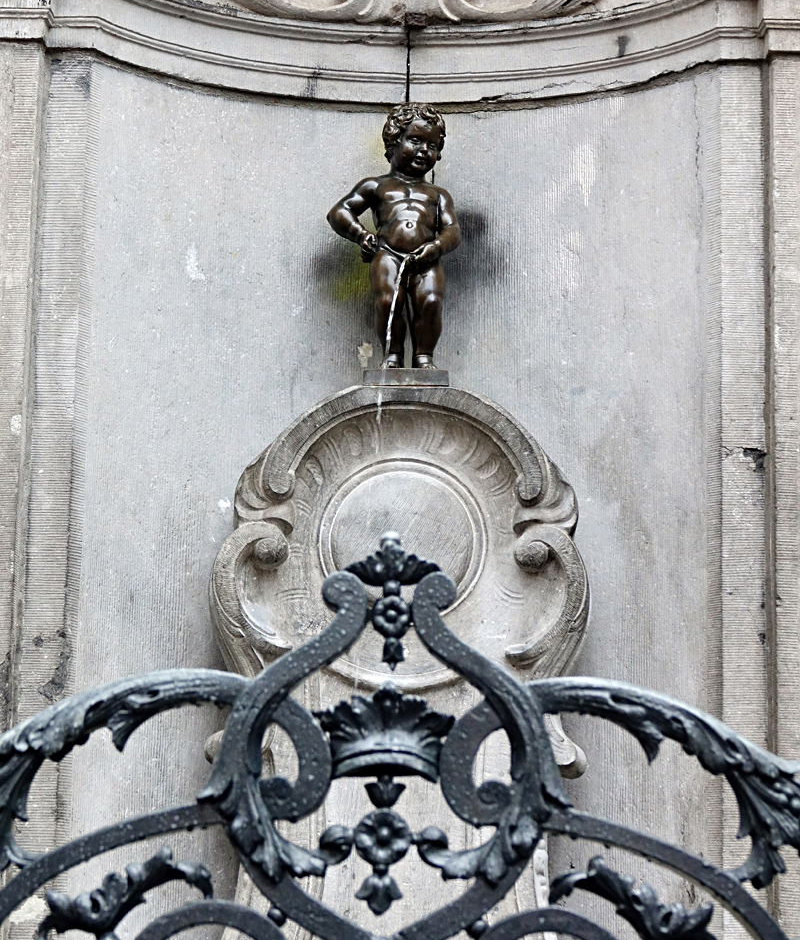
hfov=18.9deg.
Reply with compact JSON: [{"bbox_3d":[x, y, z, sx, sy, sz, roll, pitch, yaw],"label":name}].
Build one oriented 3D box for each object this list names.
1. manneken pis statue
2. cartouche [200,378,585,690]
[{"bbox_3d":[-0.014,-0.489,5.016,0.276,0.565,0.200,1,-9,0],"label":"manneken pis statue"},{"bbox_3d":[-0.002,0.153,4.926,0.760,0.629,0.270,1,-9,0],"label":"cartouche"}]

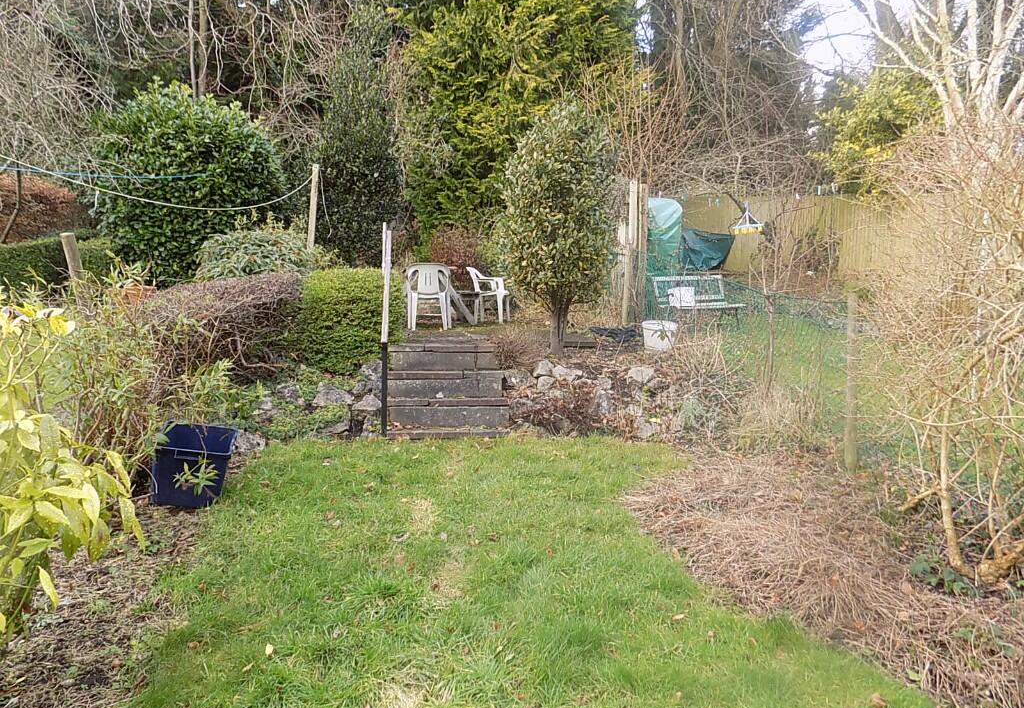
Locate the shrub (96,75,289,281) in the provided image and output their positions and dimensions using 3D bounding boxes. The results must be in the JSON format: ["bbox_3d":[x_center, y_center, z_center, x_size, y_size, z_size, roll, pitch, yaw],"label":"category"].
[{"bbox_3d":[-4.279,-2.136,9.000,2.500,2.850,2.300,0,5,0],"label":"shrub"}]

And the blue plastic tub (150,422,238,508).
[{"bbox_3d":[-1.890,0.658,4.050,0.410,0.360,0.480,6,7,-19],"label":"blue plastic tub"}]

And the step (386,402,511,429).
[{"bbox_3d":[-0.512,0.460,5.479,0.970,0.200,0.310,0,5,-4],"label":"step"}]

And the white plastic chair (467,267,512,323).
[{"bbox_3d":[-0.330,-0.821,9.550,0.560,0.790,0.560,1,5,11],"label":"white plastic chair"}]

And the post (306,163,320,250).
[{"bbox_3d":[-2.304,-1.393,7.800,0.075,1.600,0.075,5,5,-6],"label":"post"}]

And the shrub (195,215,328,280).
[{"bbox_3d":[-2.761,-1.042,7.500,1.420,0.950,1.150,-2,6,-20],"label":"shrub"}]

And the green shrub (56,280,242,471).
[{"bbox_3d":[-2.529,0.131,4.800,1.200,1.280,1.000,-3,6,-27],"label":"green shrub"}]

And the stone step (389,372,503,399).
[{"bbox_3d":[-0.556,0.240,5.729,0.950,0.200,0.310,0,5,-4],"label":"stone step"}]

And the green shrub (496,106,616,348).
[{"bbox_3d":[0.402,-1.106,5.950,0.980,2.170,0.950,0,5,0],"label":"green shrub"}]

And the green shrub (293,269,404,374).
[{"bbox_3d":[-1.436,-0.298,6.050,0.880,0.880,0.850,0,5,0],"label":"green shrub"}]

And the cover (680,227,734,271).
[{"bbox_3d":[3.276,-1.768,11.400,0.880,0.740,0.550,0,5,0],"label":"cover"}]

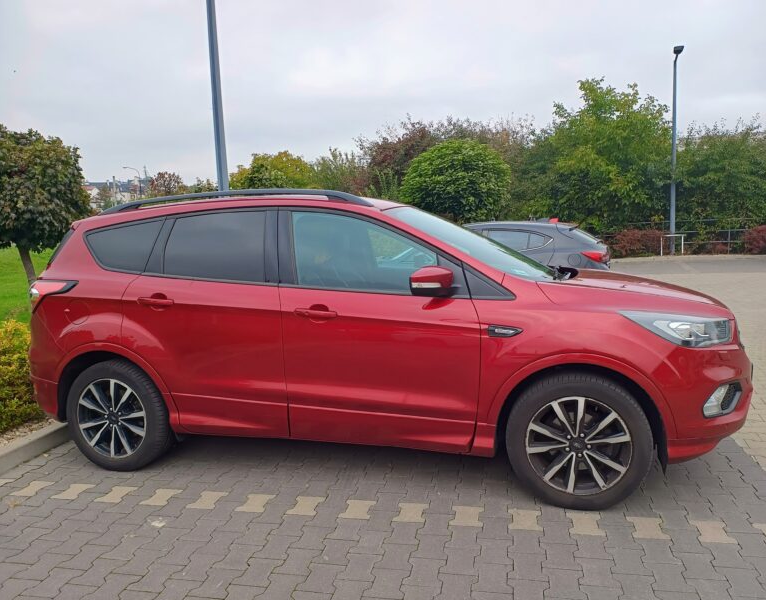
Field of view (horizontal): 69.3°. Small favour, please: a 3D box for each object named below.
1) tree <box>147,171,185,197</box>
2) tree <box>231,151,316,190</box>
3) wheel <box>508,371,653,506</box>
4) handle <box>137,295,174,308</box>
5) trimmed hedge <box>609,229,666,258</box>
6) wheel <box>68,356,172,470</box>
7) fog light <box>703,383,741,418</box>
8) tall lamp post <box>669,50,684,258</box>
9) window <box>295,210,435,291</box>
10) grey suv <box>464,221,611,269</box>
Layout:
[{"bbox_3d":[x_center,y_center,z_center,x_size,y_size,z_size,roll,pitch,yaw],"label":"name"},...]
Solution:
[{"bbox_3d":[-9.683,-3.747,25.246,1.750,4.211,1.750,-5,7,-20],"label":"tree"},{"bbox_3d":[-5.874,-5.194,30.341,4.700,5.826,4.500,-3,7,-10],"label":"tree"},{"bbox_3d":[0.975,0.700,2.795,0.685,0.685,0.235,0,7,15],"label":"wheel"},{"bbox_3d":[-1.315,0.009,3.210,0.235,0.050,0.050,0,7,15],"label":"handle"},{"bbox_3d":[10.762,-2.394,23.575,2.250,1.279,1.200,-2,7,0],"label":"trimmed hedge"},{"bbox_3d":[-1.627,0.709,3.476,0.690,0.690,0.240,0,7,15],"label":"wheel"},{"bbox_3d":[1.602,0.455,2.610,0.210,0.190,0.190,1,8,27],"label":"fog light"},{"bbox_3d":[11.123,-5.595,20.963,0.280,7.740,0.450,-6,8,-30],"label":"tall lamp post"},{"bbox_3d":[-0.121,-0.257,2.953,0.820,0.470,0.070,0,-14,15],"label":"window"},{"bbox_3d":[1.284,-0.490,9.112,4.460,1.460,1.800,0,7,15],"label":"grey suv"}]

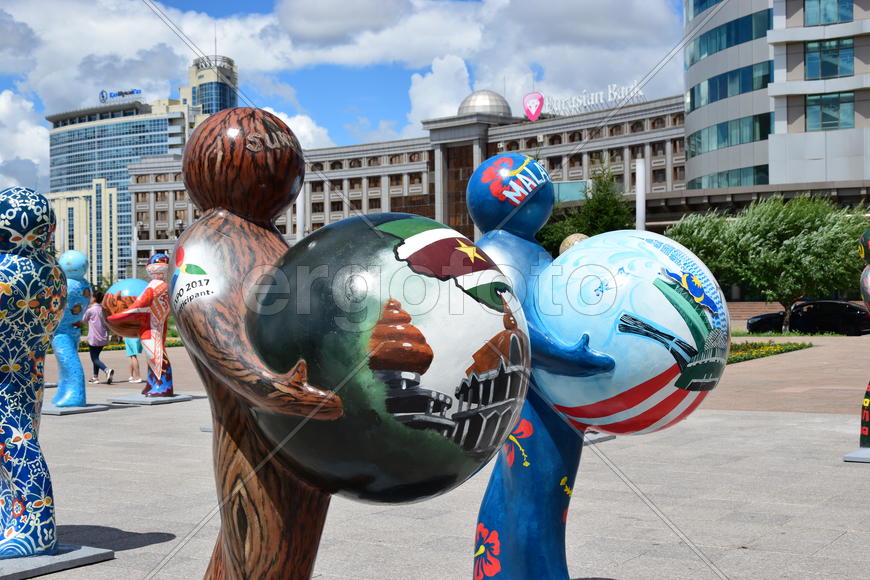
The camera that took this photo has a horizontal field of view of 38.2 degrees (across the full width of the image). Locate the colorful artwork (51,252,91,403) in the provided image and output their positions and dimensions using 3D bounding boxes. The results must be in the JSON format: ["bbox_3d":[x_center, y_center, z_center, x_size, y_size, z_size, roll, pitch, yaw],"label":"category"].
[{"bbox_3d":[-5.267,0.534,17.399,1.150,2.150,0.920,0,0,24],"label":"colorful artwork"}]

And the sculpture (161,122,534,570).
[{"bbox_3d":[-0.258,0.483,4.006,1.180,2.170,0.950,-1,0,20],"label":"sculpture"}]

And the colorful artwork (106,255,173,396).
[{"bbox_3d":[-4.470,0.533,19.111,1.150,2.150,0.920,0,0,27],"label":"colorful artwork"}]

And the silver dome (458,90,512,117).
[{"bbox_3d":[7.759,-28.817,195.000,8.400,4.400,8.400,0,0,0],"label":"silver dome"}]

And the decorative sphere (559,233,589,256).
[{"bbox_3d":[1.516,-0.389,13.200,0.402,0.402,0.402,0,0,0],"label":"decorative sphere"}]

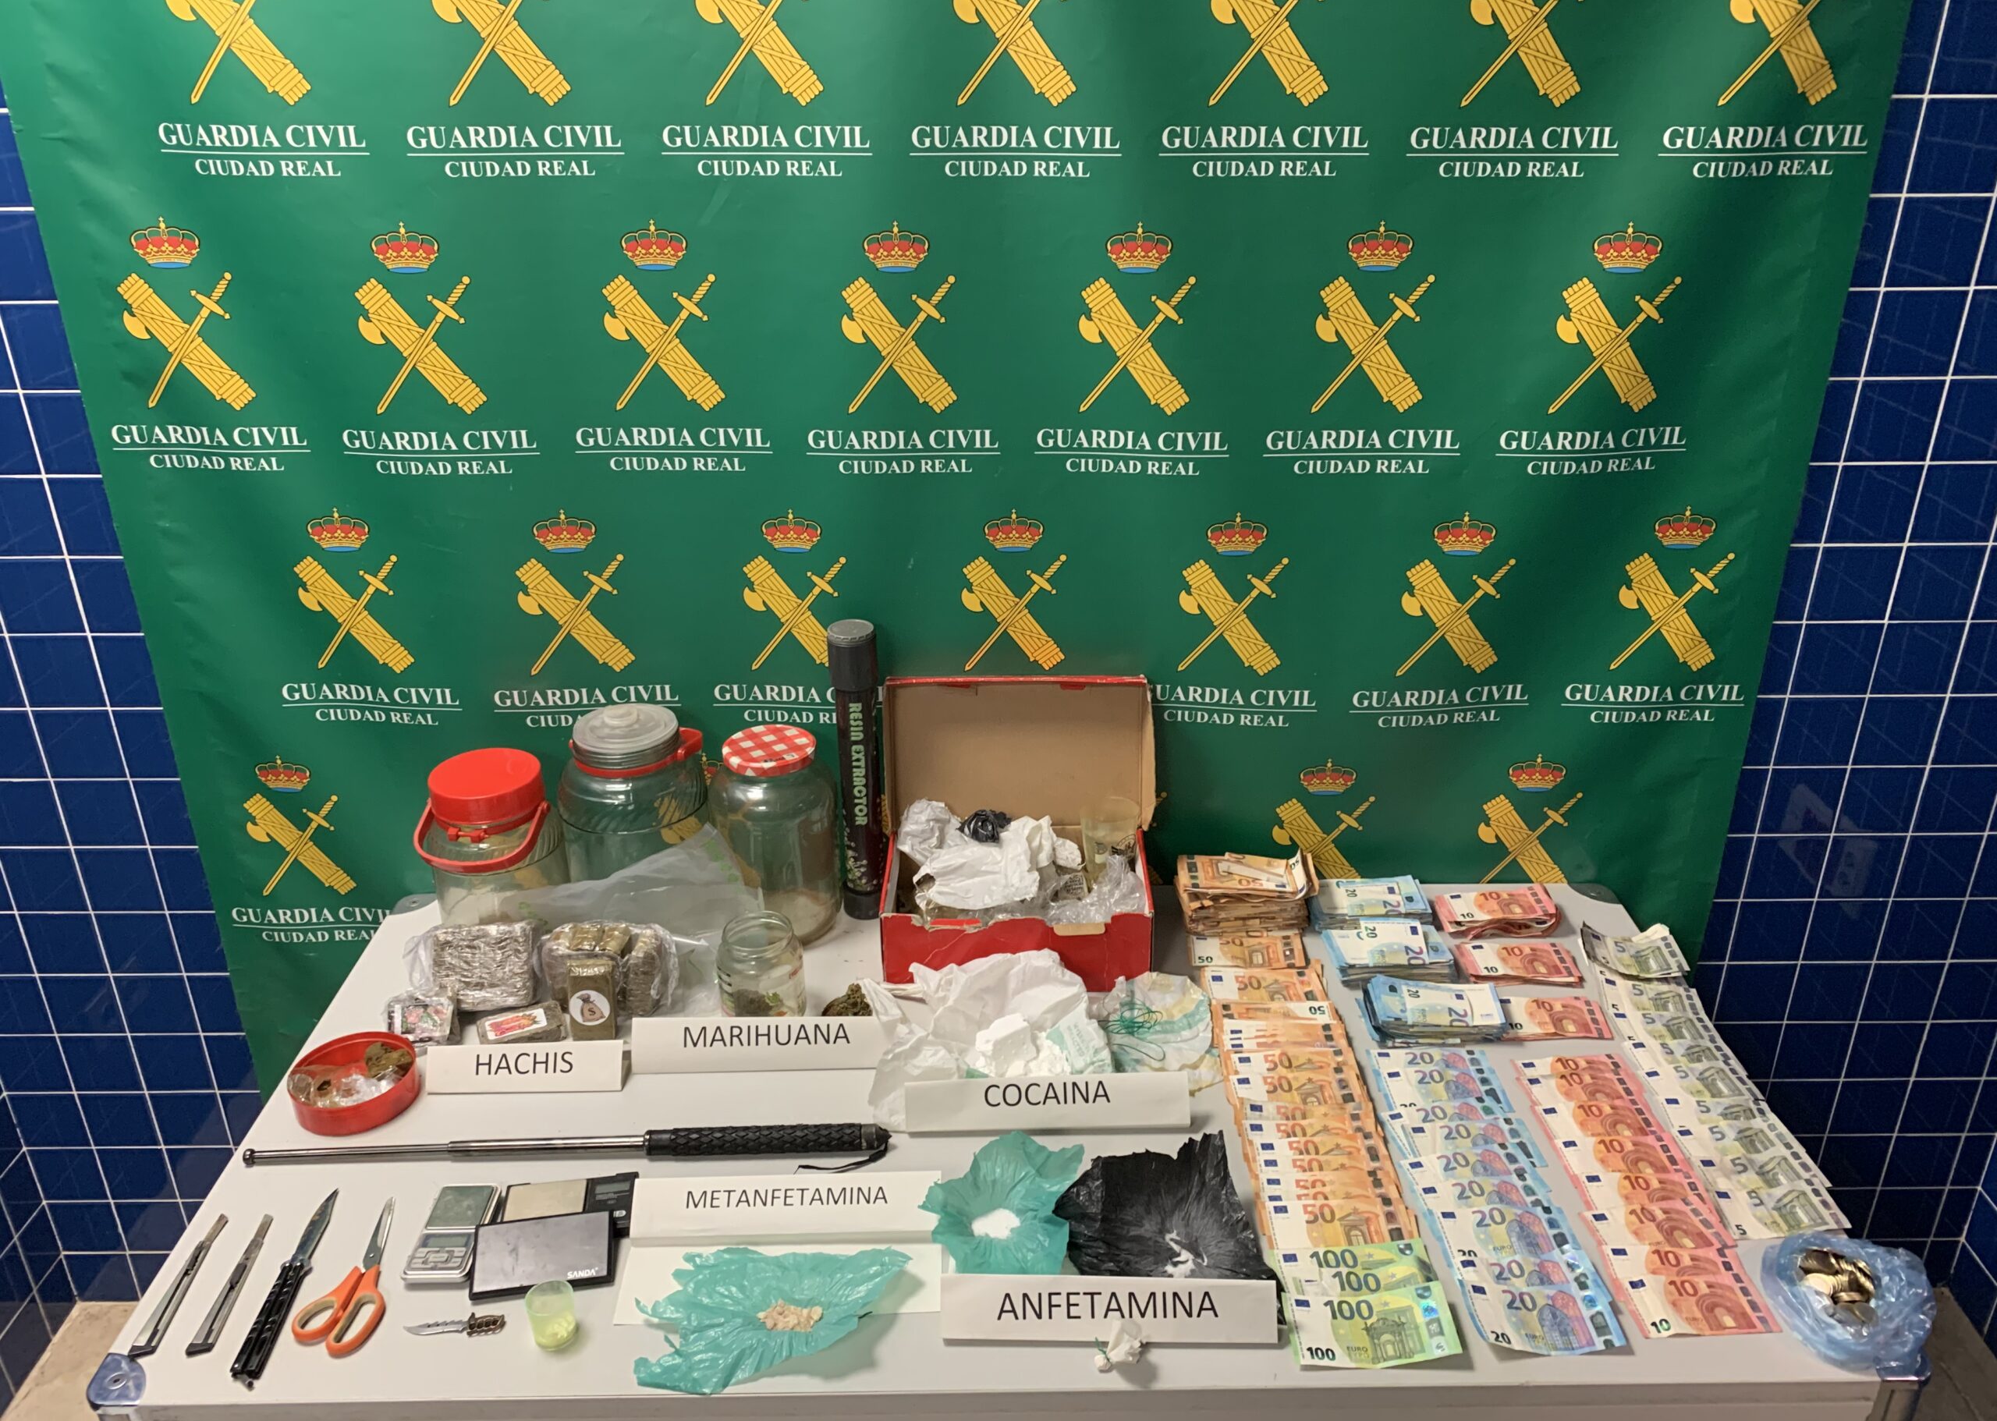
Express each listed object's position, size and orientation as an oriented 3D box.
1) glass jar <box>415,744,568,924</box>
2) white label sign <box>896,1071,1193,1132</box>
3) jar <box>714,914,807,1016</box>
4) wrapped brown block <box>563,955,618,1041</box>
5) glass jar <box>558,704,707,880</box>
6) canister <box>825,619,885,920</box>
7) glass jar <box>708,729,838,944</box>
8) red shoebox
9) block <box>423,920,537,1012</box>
[{"bbox_3d":[-0.626,0.187,1.876,0.168,0.240,0.170,-1,25,0],"label":"glass jar"},{"bbox_3d":[0.053,0.410,1.590,0.298,0.048,0.050,-1,25,-1],"label":"white label sign"},{"bbox_3d":[-0.277,0.306,1.760,0.103,0.115,0.103,-1,25,0],"label":"jar"},{"bbox_3d":[-0.468,0.336,1.736,0.050,0.087,0.030,-3,20,-4],"label":"wrapped brown block"},{"bbox_3d":[-0.455,0.151,1.896,0.185,0.284,0.185,-1,25,0],"label":"glass jar"},{"bbox_3d":[-0.178,0.085,1.899,0.055,0.395,0.055,-1,25,0],"label":"canister"},{"bbox_3d":[-0.284,0.159,1.917,0.160,0.249,0.160,-1,25,0],"label":"glass jar"},{"bbox_3d":[0.024,0.147,1.857,0.330,0.315,0.230,0,25,2],"label":"red shoebox"},{"bbox_3d":[-0.610,0.306,1.789,0.120,0.100,0.034,-2,13,-2],"label":"block"}]

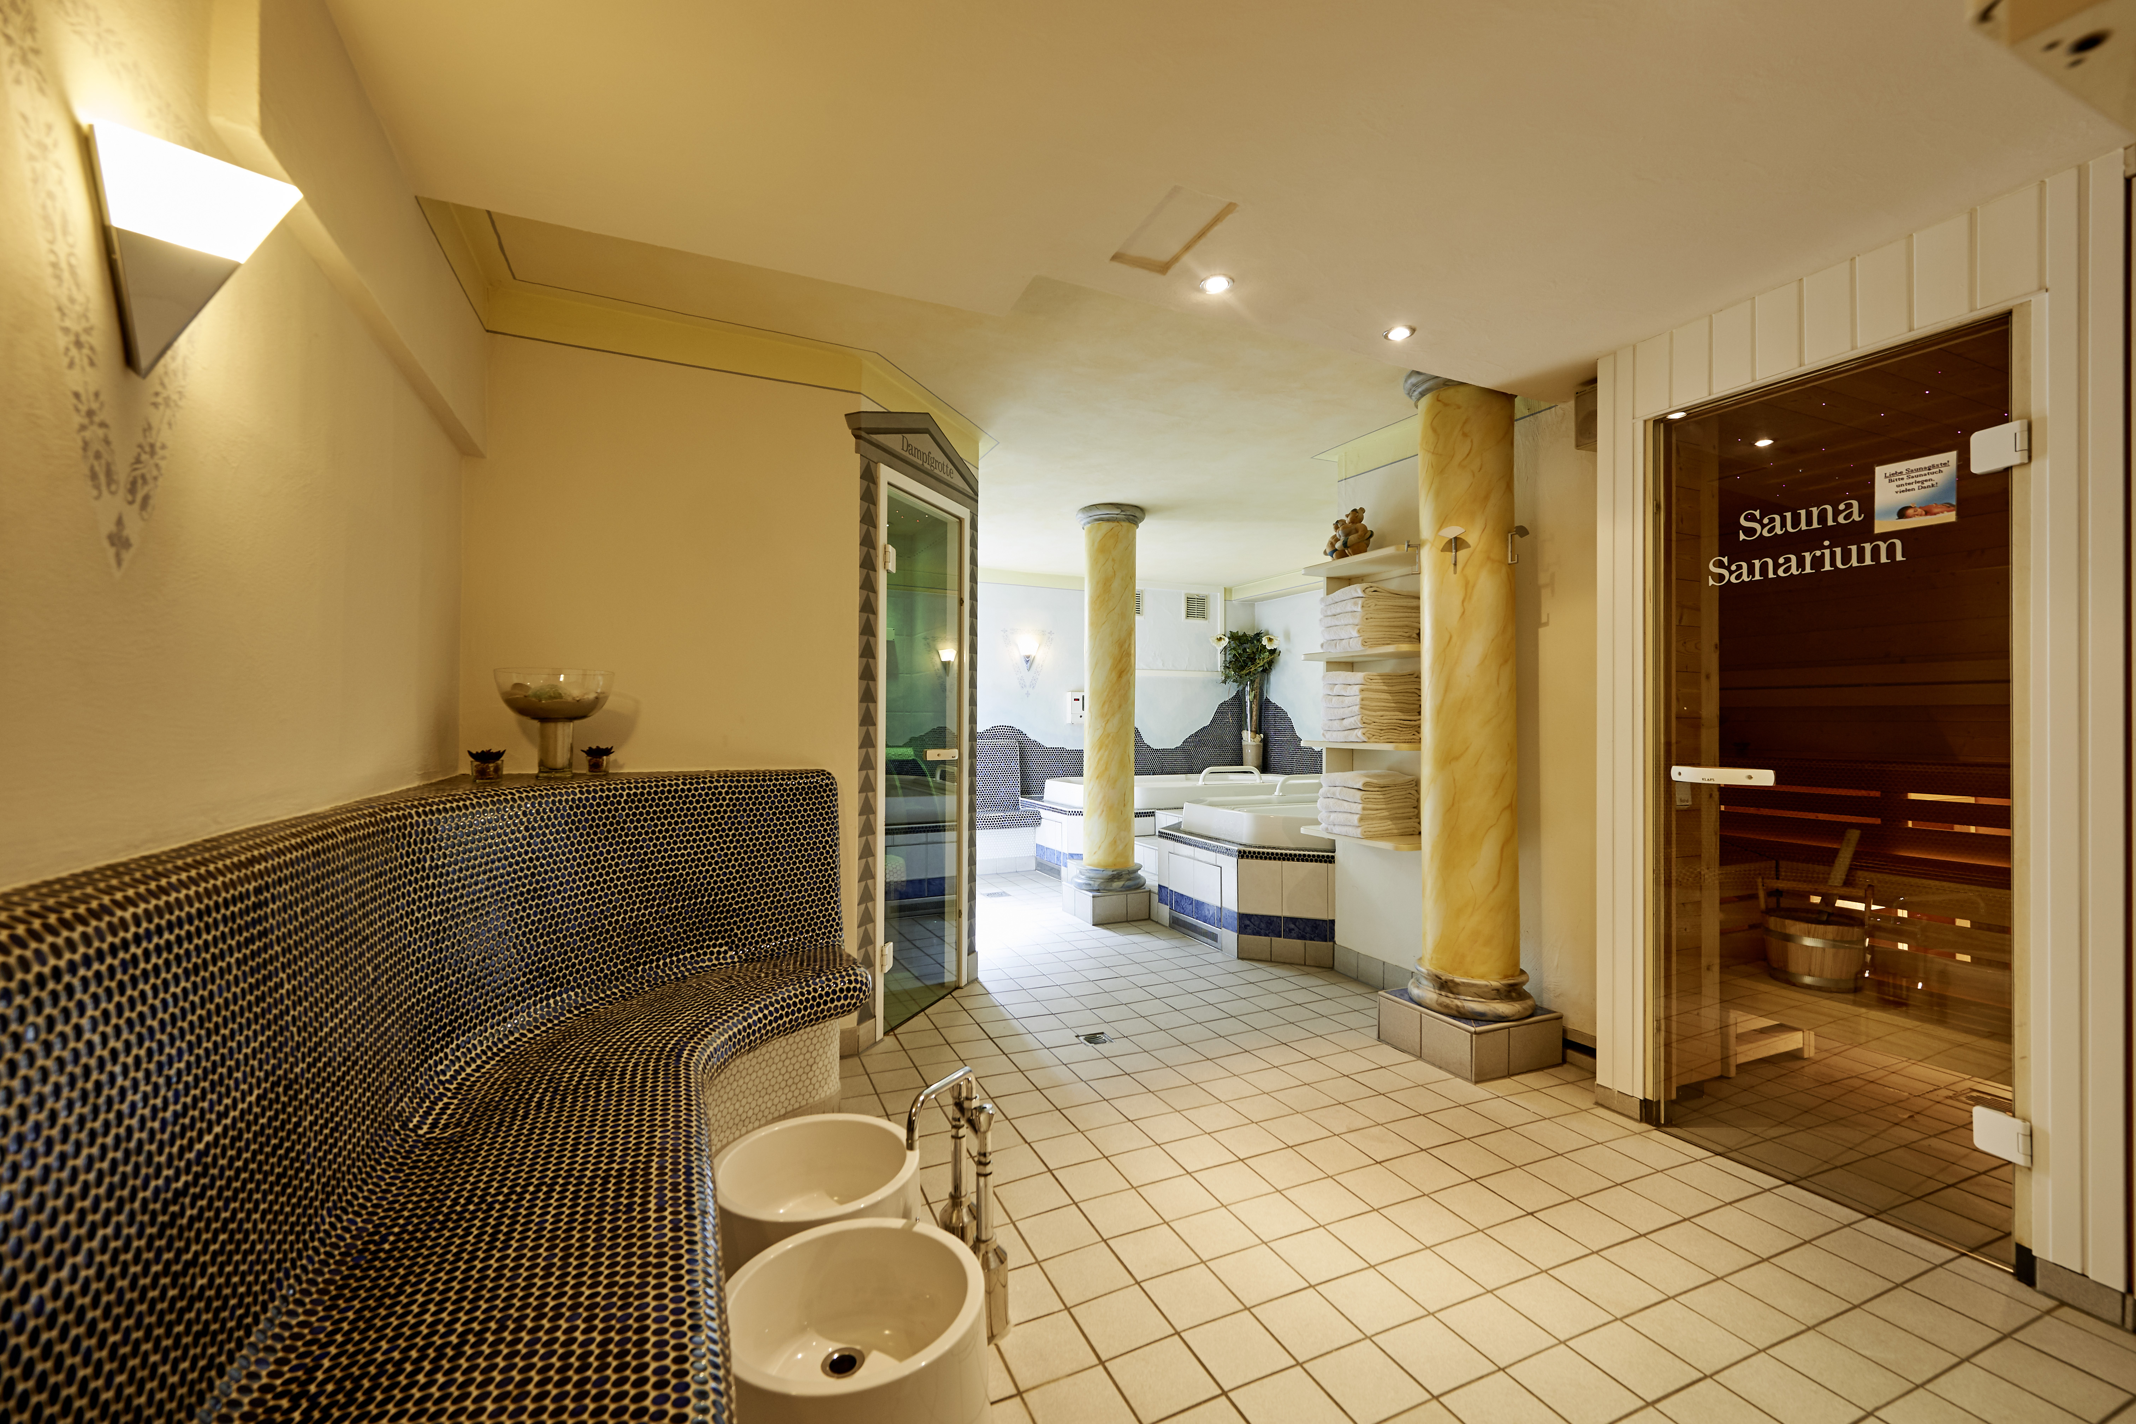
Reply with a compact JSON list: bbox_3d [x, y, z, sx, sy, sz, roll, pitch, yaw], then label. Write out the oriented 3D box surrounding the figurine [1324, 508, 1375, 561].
[{"bbox_3d":[1.167,-0.728,3.458,0.185,0.225,0.145,0,-1,-24],"label":"figurine"}]

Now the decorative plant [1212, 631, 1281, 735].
[{"bbox_3d":[1.575,-0.244,7.323,0.590,0.910,0.500,0,-1,18],"label":"decorative plant"}]

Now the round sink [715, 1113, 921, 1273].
[{"bbox_3d":[-0.478,0.994,1.590,0.375,0.260,0.375,0,-1,-24],"label":"round sink"}]

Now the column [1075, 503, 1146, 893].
[{"bbox_3d":[0.246,-0.071,4.801,0.400,2.150,0.400,0,-1,0],"label":"column"}]

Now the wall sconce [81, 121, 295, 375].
[{"bbox_3d":[-1.015,-0.517,0.999,0.160,0.245,0.165,0,-1,-24],"label":"wall sconce"}]

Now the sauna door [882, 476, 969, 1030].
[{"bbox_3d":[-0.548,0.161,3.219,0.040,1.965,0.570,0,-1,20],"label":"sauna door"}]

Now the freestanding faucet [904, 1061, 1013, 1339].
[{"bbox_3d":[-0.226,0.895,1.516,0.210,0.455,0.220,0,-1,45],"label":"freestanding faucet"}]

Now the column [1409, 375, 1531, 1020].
[{"bbox_3d":[1.367,-0.087,2.821,0.390,2.145,0.390,0,-1,-24],"label":"column"}]

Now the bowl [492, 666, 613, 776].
[{"bbox_3d":[-1.396,0.032,2.270,0.283,0.285,0.283,0,-1,-30],"label":"bowl"}]

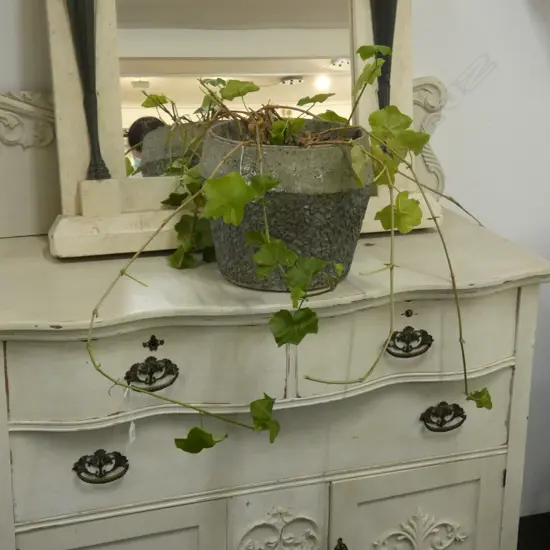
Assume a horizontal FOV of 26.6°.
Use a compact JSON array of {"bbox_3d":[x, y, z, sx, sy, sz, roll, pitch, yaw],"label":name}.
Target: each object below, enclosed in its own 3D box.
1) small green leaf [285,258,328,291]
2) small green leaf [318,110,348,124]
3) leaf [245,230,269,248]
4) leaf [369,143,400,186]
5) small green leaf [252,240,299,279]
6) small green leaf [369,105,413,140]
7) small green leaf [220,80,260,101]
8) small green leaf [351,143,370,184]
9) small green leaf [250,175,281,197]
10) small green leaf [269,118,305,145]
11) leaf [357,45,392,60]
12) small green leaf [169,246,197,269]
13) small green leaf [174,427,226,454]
[{"bbox_3d":[0.051,-0.001,1.905,0.072,0.053,0.025,0,0,-3],"label":"small green leaf"},{"bbox_3d":[0.115,-0.304,2.280,0.060,0.035,0.035,-2,18,-10],"label":"small green leaf"},{"bbox_3d":[-0.030,-0.058,1.915,0.041,0.031,0.018,0,0,6],"label":"leaf"},{"bbox_3d":[0.182,-0.186,1.940,0.056,0.074,0.022,-1,10,-6],"label":"leaf"},{"bbox_3d":[0.001,-0.025,1.905,0.075,0.062,0.025,0,0,0],"label":"small green leaf"},{"bbox_3d":[0.210,-0.278,2.120,0.078,0.064,0.030,-2,18,-10],"label":"small green leaf"},{"bbox_3d":[-0.063,-0.336,2.120,0.072,0.034,0.045,2,18,5],"label":"small green leaf"},{"bbox_3d":[0.140,-0.184,1.920,0.034,0.070,0.020,3,10,17],"label":"small green leaf"},{"bbox_3d":[-0.017,-0.156,2.030,0.054,0.042,0.025,1,17,0],"label":"small green leaf"},{"bbox_3d":[0.019,-0.243,1.970,0.061,0.044,0.028,1,18,0],"label":"small green leaf"},{"bbox_3d":[0.168,-0.376,1.970,0.061,0.024,0.040,1,18,0],"label":"leaf"},{"bbox_3d":[-0.177,-0.034,2.230,0.052,0.043,0.030,5,18,14],"label":"small green leaf"},{"bbox_3d":[-0.131,0.291,2.050,0.085,0.047,0.030,4,18,10],"label":"small green leaf"}]

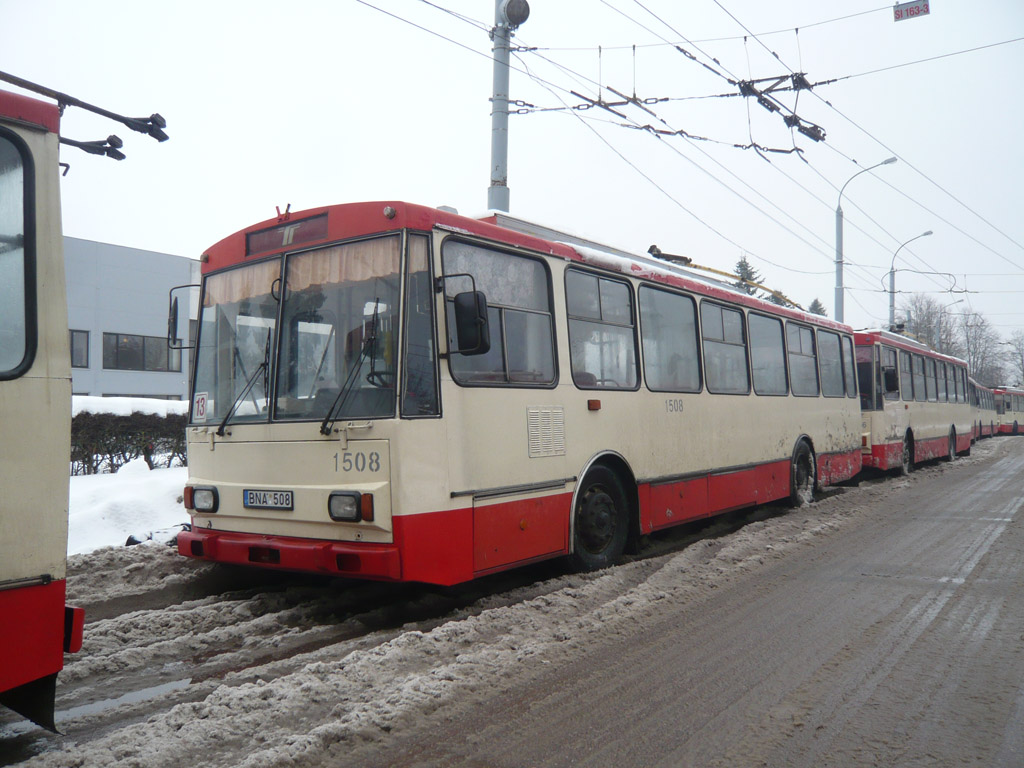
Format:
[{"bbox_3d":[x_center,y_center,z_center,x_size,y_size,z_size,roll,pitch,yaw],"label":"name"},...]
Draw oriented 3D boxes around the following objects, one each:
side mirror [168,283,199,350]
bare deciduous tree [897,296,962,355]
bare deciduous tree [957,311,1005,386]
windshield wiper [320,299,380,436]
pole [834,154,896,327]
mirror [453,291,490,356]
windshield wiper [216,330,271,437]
[{"bbox_3d":[-2.788,-0.565,7.011,0.150,0.520,0.330,1,-3,-31],"label":"side mirror"},{"bbox_3d":[38.325,-2.202,76.059,5.690,12.020,5.690,0,-2,0],"label":"bare deciduous tree"},{"bbox_3d":[44.130,-1.507,78.041,4.520,10.830,4.520,0,-2,0],"label":"bare deciduous tree"},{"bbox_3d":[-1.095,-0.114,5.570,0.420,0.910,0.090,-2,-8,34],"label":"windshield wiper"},{"bbox_3d":[13.015,-2.922,30.561,2.100,10.600,0.340,-1,-2,36],"label":"pole"},{"bbox_3d":[-0.266,-0.407,5.492,0.210,0.420,0.090,-2,-3,15],"label":"mirror"},{"bbox_3d":[-2.008,-0.012,6.206,0.570,0.800,0.090,-4,-9,40],"label":"windshield wiper"}]

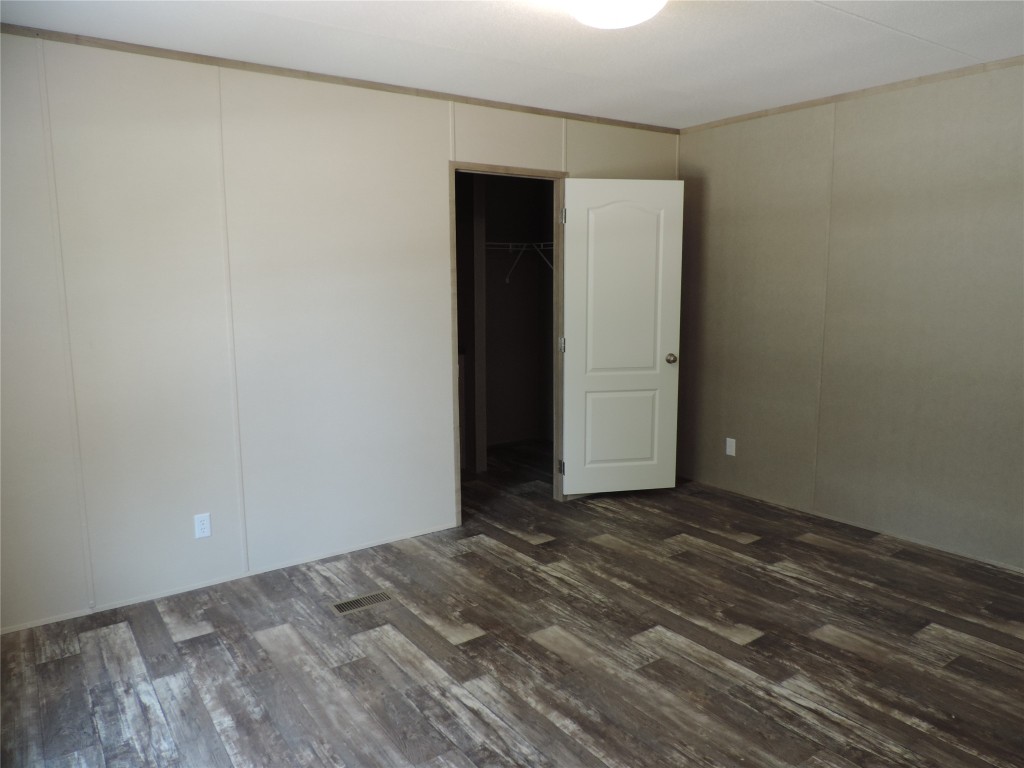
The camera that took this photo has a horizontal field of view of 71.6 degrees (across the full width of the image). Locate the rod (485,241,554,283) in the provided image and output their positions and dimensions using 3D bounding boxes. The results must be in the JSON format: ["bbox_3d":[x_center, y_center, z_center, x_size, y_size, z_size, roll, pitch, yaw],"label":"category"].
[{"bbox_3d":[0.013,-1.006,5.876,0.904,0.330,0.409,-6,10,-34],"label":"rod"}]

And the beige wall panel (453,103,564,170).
[{"bbox_3d":[-0.006,-1.427,4.164,0.796,0.319,0.030,-6,10,-34],"label":"beige wall panel"}]

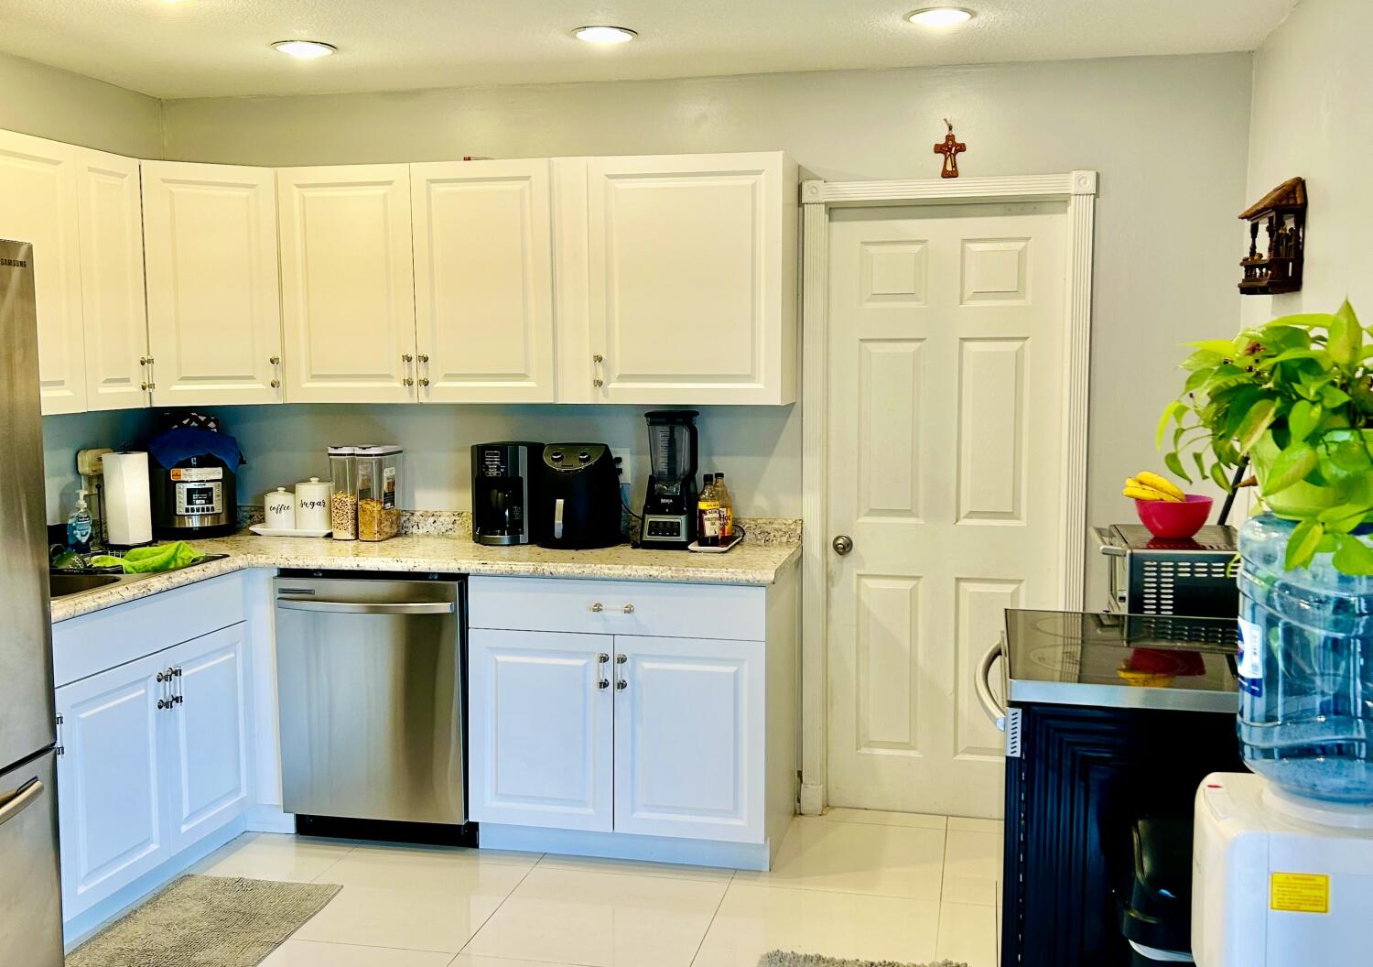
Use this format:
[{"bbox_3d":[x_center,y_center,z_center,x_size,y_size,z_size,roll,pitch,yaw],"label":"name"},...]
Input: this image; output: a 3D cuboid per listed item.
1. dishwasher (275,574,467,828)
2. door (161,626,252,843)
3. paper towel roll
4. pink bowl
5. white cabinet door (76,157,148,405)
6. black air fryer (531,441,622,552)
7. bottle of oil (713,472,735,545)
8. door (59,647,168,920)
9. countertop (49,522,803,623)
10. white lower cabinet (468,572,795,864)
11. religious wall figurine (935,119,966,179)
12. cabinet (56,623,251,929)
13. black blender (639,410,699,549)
[{"bbox_3d":[-0.934,0.661,4.568,0.615,0.800,0.590,1,6,12],"label":"dishwasher"},{"bbox_3d":[-1.455,0.763,4.214,0.030,0.610,0.469,1,5,12],"label":"door"},{"bbox_3d":[-1.864,0.059,4.589,0.151,0.291,0.151,-1,5,0],"label":"paper towel roll"},{"bbox_3d":[1.286,0.094,3.632,0.201,0.107,0.201,1,5,12],"label":"pink bowl"},{"bbox_3d":[-1.730,-0.606,4.162,0.030,0.760,0.312,1,5,12],"label":"white cabinet door"},{"bbox_3d":[-0.355,0.047,4.538,0.280,0.325,0.290,1,6,12],"label":"black air fryer"},{"bbox_3d":[0.123,0.086,4.517,0.065,0.233,0.065,1,6,12],"label":"bottle of oil"},{"bbox_3d":[-1.553,0.806,3.760,0.030,0.610,0.469,1,5,12],"label":"door"},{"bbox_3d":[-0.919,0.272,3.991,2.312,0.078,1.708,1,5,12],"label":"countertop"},{"bbox_3d":[-0.152,0.700,4.422,0.928,0.865,0.590,1,6,12],"label":"white lower cabinet"},{"bbox_3d":[0.836,-1.062,4.356,0.101,0.183,0.022,1,5,12],"label":"religious wall figurine"},{"bbox_3d":[-1.803,0.798,4.141,0.563,0.754,0.935,1,5,12],"label":"cabinet"},{"bbox_3d":[-0.041,-0.014,4.508,0.191,0.439,0.191,1,5,12],"label":"black blender"}]

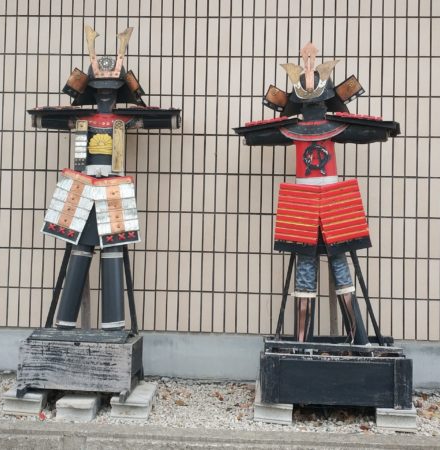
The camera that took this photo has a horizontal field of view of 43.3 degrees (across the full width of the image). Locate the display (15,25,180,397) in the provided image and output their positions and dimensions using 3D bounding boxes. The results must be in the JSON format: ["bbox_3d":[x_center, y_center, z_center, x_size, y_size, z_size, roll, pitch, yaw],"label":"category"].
[{"bbox_3d":[-0.605,-0.086,2.900,0.820,1.900,0.420,1,-2,3],"label":"display"}]

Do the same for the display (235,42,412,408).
[{"bbox_3d":[0.535,-0.015,2.870,0.870,1.810,0.400,1,-2,3],"label":"display"}]

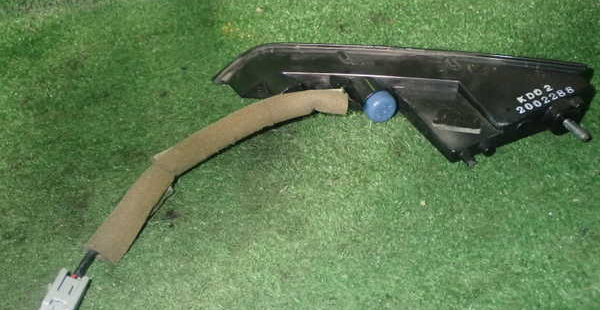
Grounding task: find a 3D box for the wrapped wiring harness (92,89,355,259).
[{"bbox_3d":[-0.058,0.000,0.524,0.060,0.022,0.249,31,48,32],"label":"wrapped wiring harness"}]

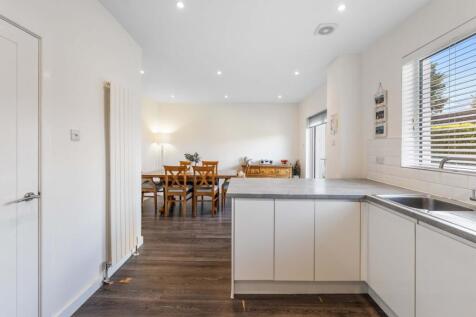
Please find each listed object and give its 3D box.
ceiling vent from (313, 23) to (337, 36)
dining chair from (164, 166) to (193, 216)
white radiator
[{"bbox_3d":[1.055,-1.520,2.205,0.210,0.040,0.210,0,1,0],"label":"ceiling vent"},{"bbox_3d":[-1.185,0.633,3.740,0.460,0.975,0.490,0,2,0],"label":"dining chair"},{"bbox_3d":[-1.243,0.172,2.005,0.072,1.800,0.465,0,2,0],"label":"white radiator"}]

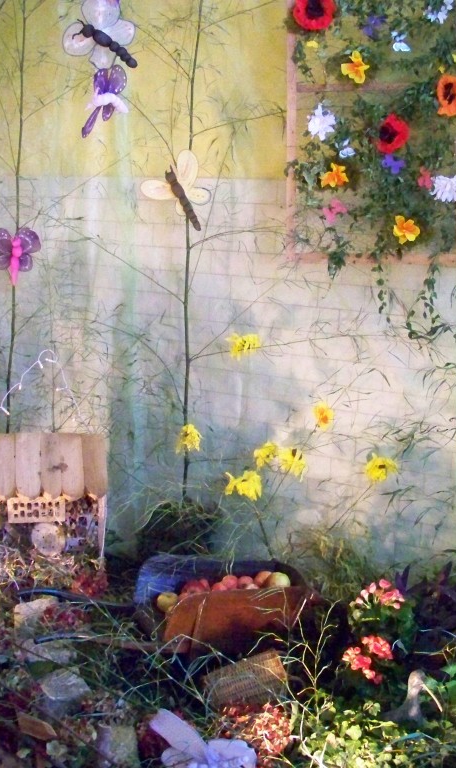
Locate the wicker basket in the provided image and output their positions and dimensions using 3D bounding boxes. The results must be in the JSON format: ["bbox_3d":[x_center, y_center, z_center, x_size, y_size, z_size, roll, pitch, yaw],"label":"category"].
[{"bbox_3d":[0.058,0.929,3.050,0.250,0.130,0.160,-4,13,-27],"label":"wicker basket"}]

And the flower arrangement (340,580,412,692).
[{"bbox_3d":[0.479,0.815,3.150,0.225,0.360,0.220,1,5,0],"label":"flower arrangement"}]

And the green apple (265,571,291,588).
[{"bbox_3d":[0.178,0.693,3.400,0.077,0.070,0.077,2,11,0],"label":"green apple"}]

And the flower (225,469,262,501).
[{"bbox_3d":[0.060,0.391,3.800,0.140,0.120,0.100,3,12,5],"label":"flower"}]

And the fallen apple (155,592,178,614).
[{"bbox_3d":[-0.211,0.750,3.350,0.073,0.067,0.073,1,5,0],"label":"fallen apple"}]

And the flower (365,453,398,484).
[{"bbox_3d":[0.566,0.312,3.600,0.122,0.115,0.090,1,5,0],"label":"flower"}]

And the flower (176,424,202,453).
[{"bbox_3d":[-0.162,0.229,4.100,0.105,0.115,0.085,2,11,0],"label":"flower"}]

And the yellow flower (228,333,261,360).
[{"bbox_3d":[0.062,-0.140,3.650,0.118,0.100,0.085,1,5,0],"label":"yellow flower"}]

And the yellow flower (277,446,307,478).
[{"bbox_3d":[0.250,0.310,3.850,0.115,0.120,0.085,2,11,0],"label":"yellow flower"}]

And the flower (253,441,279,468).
[{"bbox_3d":[0.138,0.260,3.600,0.095,0.100,0.085,-1,5,-15],"label":"flower"}]

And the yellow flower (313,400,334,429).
[{"bbox_3d":[0.357,0.114,3.650,0.085,0.103,0.070,-1,5,-18],"label":"yellow flower"}]

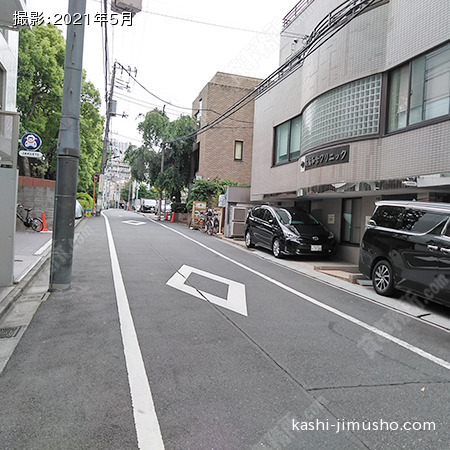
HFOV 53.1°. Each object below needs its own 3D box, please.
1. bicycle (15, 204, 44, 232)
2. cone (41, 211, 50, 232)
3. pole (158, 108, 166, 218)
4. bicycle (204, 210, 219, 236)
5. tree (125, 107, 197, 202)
[{"bbox_3d":[-7.600,-0.270,17.000,1.580,1.050,0.560,2,1,-24],"label":"bicycle"},{"bbox_3d":[-6.870,-0.120,17.200,0.400,0.730,0.400,2,1,-15],"label":"cone"},{"bbox_3d":[-4.748,-4.779,34.412,0.320,8.850,0.320,2,1,-15],"label":"pole"},{"bbox_3d":[-0.570,-0.070,21.000,0.560,1.100,1.720,3,1,13],"label":"bicycle"},{"bbox_3d":[-4.800,-4.800,34.600,5.000,7.800,4.800,2,1,-15],"label":"tree"}]

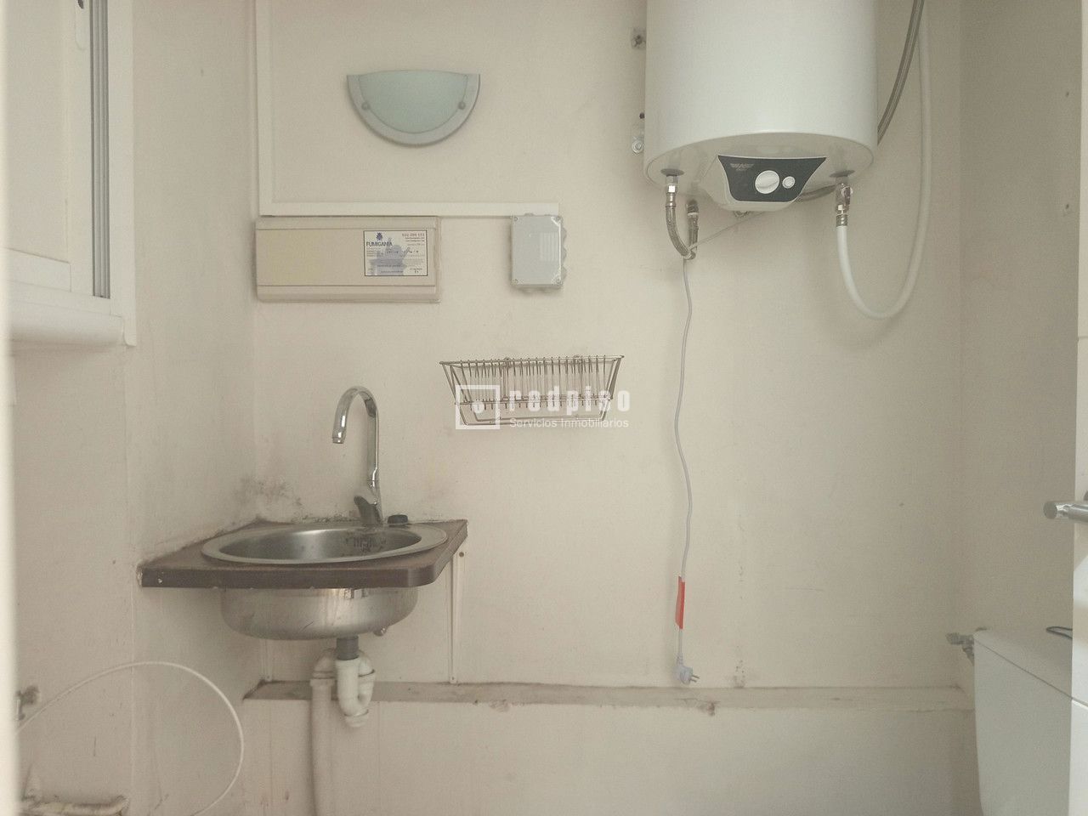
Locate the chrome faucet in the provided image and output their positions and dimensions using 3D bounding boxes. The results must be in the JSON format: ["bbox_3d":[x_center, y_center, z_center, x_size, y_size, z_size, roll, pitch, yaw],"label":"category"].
[{"bbox_3d":[-0.408,0.106,1.627,0.055,0.307,0.190,1,1,17],"label":"chrome faucet"}]

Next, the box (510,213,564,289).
[{"bbox_3d":[-0.012,-0.352,1.699,0.118,0.160,0.070,0,1,0],"label":"box"}]

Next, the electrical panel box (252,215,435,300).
[{"bbox_3d":[-0.441,-0.338,1.701,0.408,0.190,0.070,0,1,0],"label":"electrical panel box"}]

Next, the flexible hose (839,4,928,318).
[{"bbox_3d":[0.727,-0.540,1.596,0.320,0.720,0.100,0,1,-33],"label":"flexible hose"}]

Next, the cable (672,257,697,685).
[{"bbox_3d":[0.311,0.138,1.663,0.058,0.942,0.060,0,1,0],"label":"cable"}]

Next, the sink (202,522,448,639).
[{"bbox_3d":[-0.433,0.341,1.521,0.475,0.162,0.475,0,1,0],"label":"sink"}]

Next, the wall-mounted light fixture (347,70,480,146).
[{"bbox_3d":[-0.290,-0.669,1.687,0.300,0.158,0.083,0,1,0],"label":"wall-mounted light fixture"}]

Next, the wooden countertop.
[{"bbox_3d":[-0.423,0.282,1.505,0.489,0.034,0.484,0,1,0],"label":"wooden countertop"}]

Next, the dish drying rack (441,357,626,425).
[{"bbox_3d":[-0.020,-0.032,1.605,0.360,0.130,0.250,-2,1,1],"label":"dish drying rack"}]

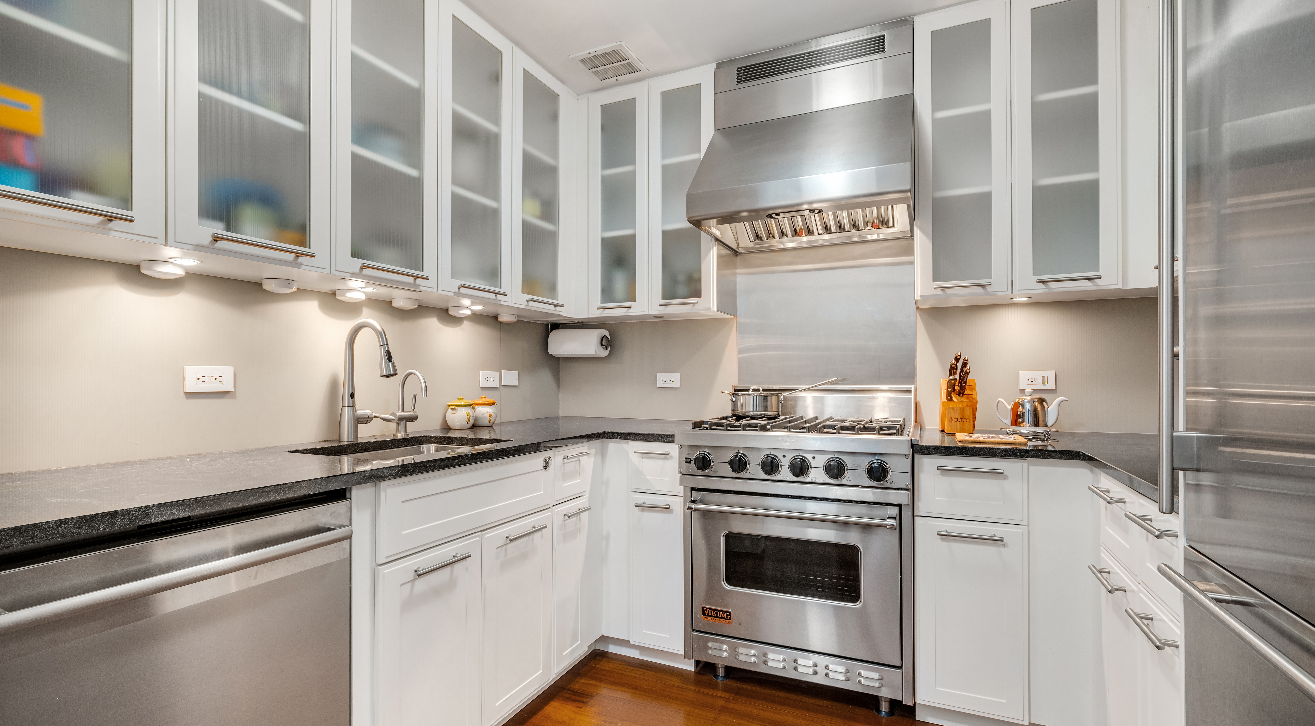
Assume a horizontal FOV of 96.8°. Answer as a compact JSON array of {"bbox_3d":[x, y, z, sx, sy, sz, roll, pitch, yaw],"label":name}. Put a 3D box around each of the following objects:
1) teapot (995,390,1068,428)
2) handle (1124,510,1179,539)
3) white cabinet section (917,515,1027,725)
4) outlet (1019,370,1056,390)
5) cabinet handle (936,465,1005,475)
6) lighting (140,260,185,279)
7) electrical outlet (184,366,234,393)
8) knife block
[{"bbox_3d":[1.320,0.162,2.065,0.219,0.137,0.118,-1,-1,25],"label":"teapot"},{"bbox_3d":[0.943,0.311,1.119,0.035,0.015,0.193,0,-1,24],"label":"handle"},{"bbox_3d":[1.062,0.778,2.018,0.298,0.575,0.540,-1,-1,24],"label":"white cabinet section"},{"bbox_3d":[1.432,0.065,2.200,0.118,0.070,0.010,0,-1,24],"label":"outlet"},{"bbox_3d":[0.936,0.321,1.750,0.178,0.012,0.036,-1,-1,25],"label":"cabinet handle"},{"bbox_3d":[-1.189,-0.222,1.407,0.080,0.029,0.080,0,-1,24],"label":"lighting"},{"bbox_3d":[-1.276,0.046,1.669,0.010,0.072,0.124,-1,-1,25],"label":"electrical outlet"},{"bbox_3d":[1.147,0.159,2.226,0.127,0.204,0.175,0,-1,24],"label":"knife block"}]

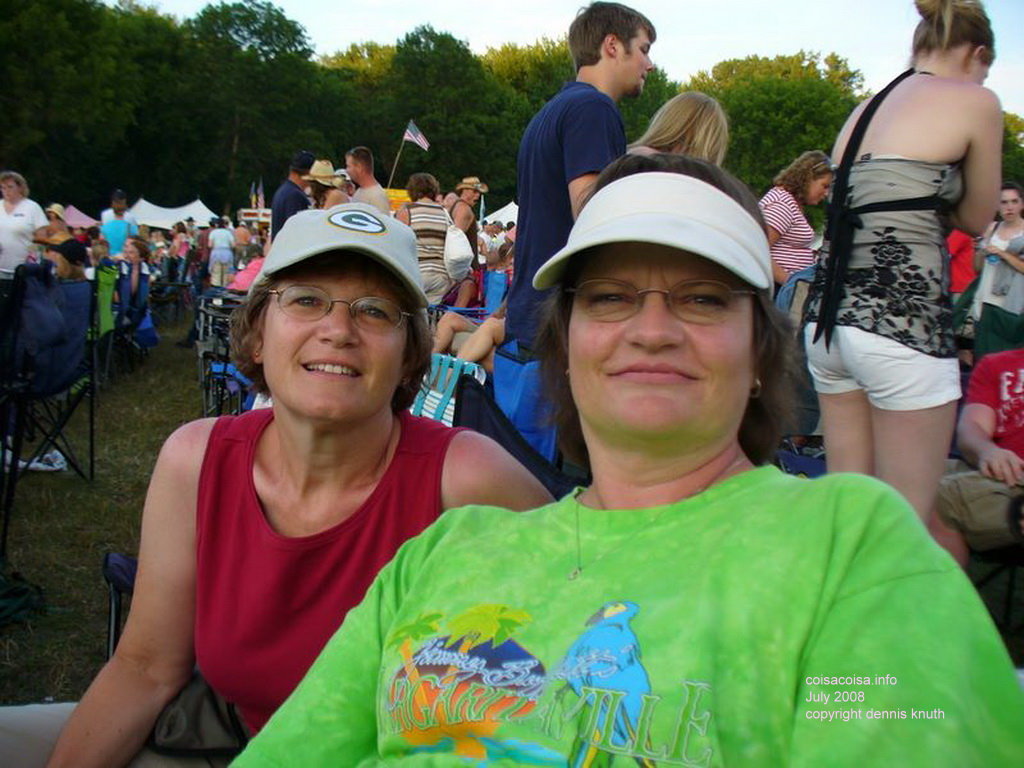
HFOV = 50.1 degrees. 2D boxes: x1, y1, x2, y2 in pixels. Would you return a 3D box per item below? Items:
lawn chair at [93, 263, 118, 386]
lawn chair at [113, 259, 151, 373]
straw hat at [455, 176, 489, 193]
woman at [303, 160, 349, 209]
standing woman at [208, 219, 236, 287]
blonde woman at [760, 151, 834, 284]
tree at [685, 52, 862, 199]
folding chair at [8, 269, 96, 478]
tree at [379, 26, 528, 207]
[{"bbox_3d":[-3.139,-0.450,8.000,0.580,0.920,0.680,2,7,10],"label":"lawn chair"},{"bbox_3d":[-3.260,-0.555,9.000,0.580,0.920,0.680,2,7,10],"label":"lawn chair"},{"bbox_3d":[-0.385,-1.896,10.400,0.370,0.150,0.320,10,8,7],"label":"straw hat"},{"bbox_3d":[-1.478,-0.907,8.697,0.400,1.740,0.460,5,7,30],"label":"woman"},{"bbox_3d":[-5.248,-2.207,19.891,0.480,1.620,0.330,0,6,-8],"label":"standing woman"},{"bbox_3d":[1.612,-0.513,6.291,0.520,1.630,0.460,1,6,5],"label":"blonde woman"},{"bbox_3d":[11.872,-9.846,50.598,8.600,10.665,8.000,1,6,0],"label":"tree"},{"bbox_3d":[-2.111,-0.050,4.720,0.560,0.920,0.660,2,7,14],"label":"folding chair"},{"bbox_3d":[-3.192,-12.324,58.747,8.200,13.327,7.800,1,6,0],"label":"tree"}]

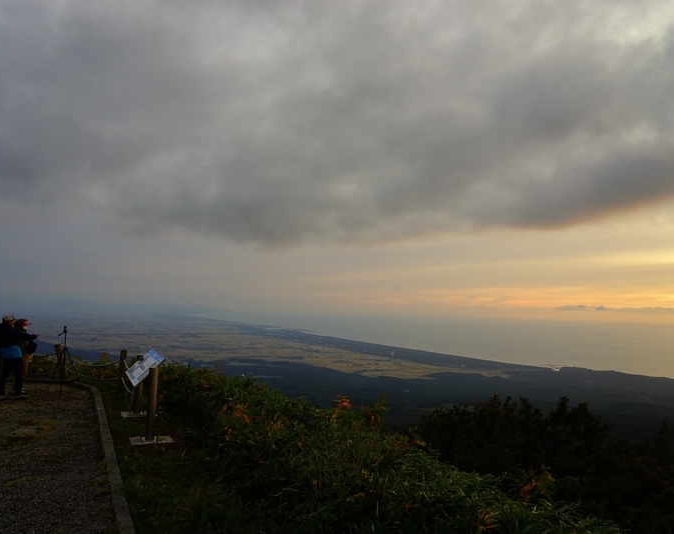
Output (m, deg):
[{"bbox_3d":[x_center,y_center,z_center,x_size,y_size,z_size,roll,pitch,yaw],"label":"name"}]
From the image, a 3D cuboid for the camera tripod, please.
[{"bbox_3d":[-5.930,2.040,11.650,0.720,1.440,0.700,4,-5,-28],"label":"camera tripod"}]

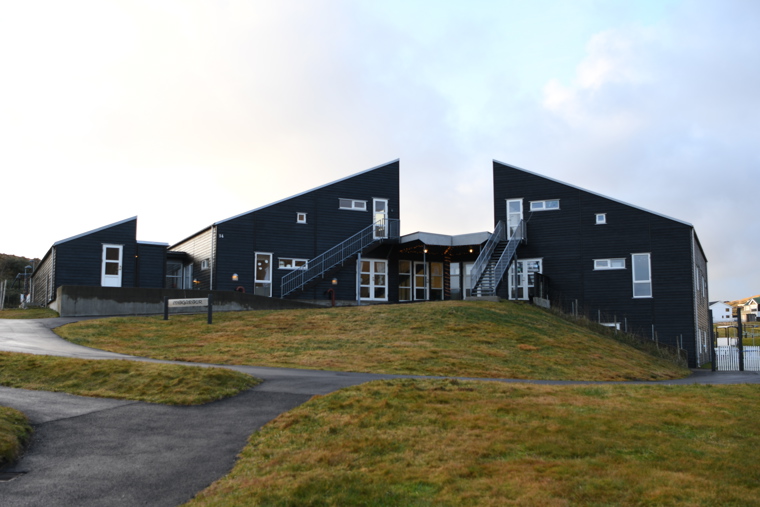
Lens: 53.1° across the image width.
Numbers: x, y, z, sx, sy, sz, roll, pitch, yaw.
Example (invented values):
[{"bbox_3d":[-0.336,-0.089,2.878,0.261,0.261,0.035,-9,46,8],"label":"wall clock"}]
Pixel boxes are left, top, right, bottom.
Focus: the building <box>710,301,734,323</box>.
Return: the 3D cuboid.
[{"bbox_3d":[116.430,20.760,266.960,9.960,7.050,11.000,1,-7,-7],"label":"building"}]

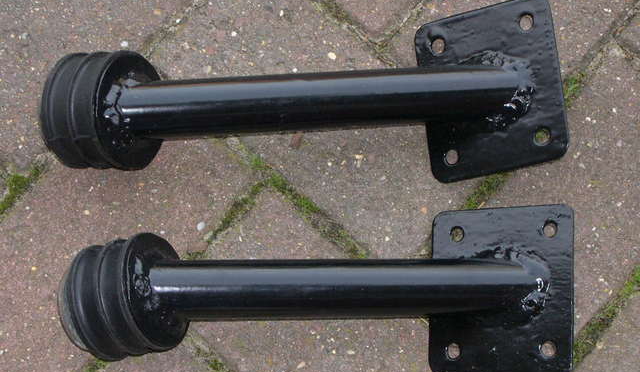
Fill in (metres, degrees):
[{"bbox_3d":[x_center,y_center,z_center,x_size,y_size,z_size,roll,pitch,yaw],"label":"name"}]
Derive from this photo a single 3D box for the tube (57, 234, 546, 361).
[{"bbox_3d":[-0.013,0.062,0.870,0.271,0.076,0.071,0,80,-5],"label":"tube"}]

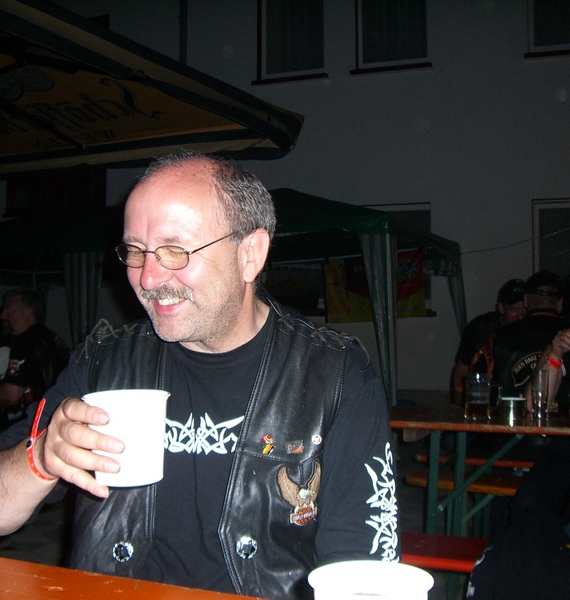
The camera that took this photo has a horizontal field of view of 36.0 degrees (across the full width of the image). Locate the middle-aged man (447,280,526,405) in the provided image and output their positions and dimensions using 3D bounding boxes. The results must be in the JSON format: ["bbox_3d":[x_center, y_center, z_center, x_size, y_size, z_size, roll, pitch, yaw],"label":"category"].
[{"bbox_3d":[1.250,0.560,5.150,0.620,1.360,0.720,0,-1,-22],"label":"middle-aged man"}]

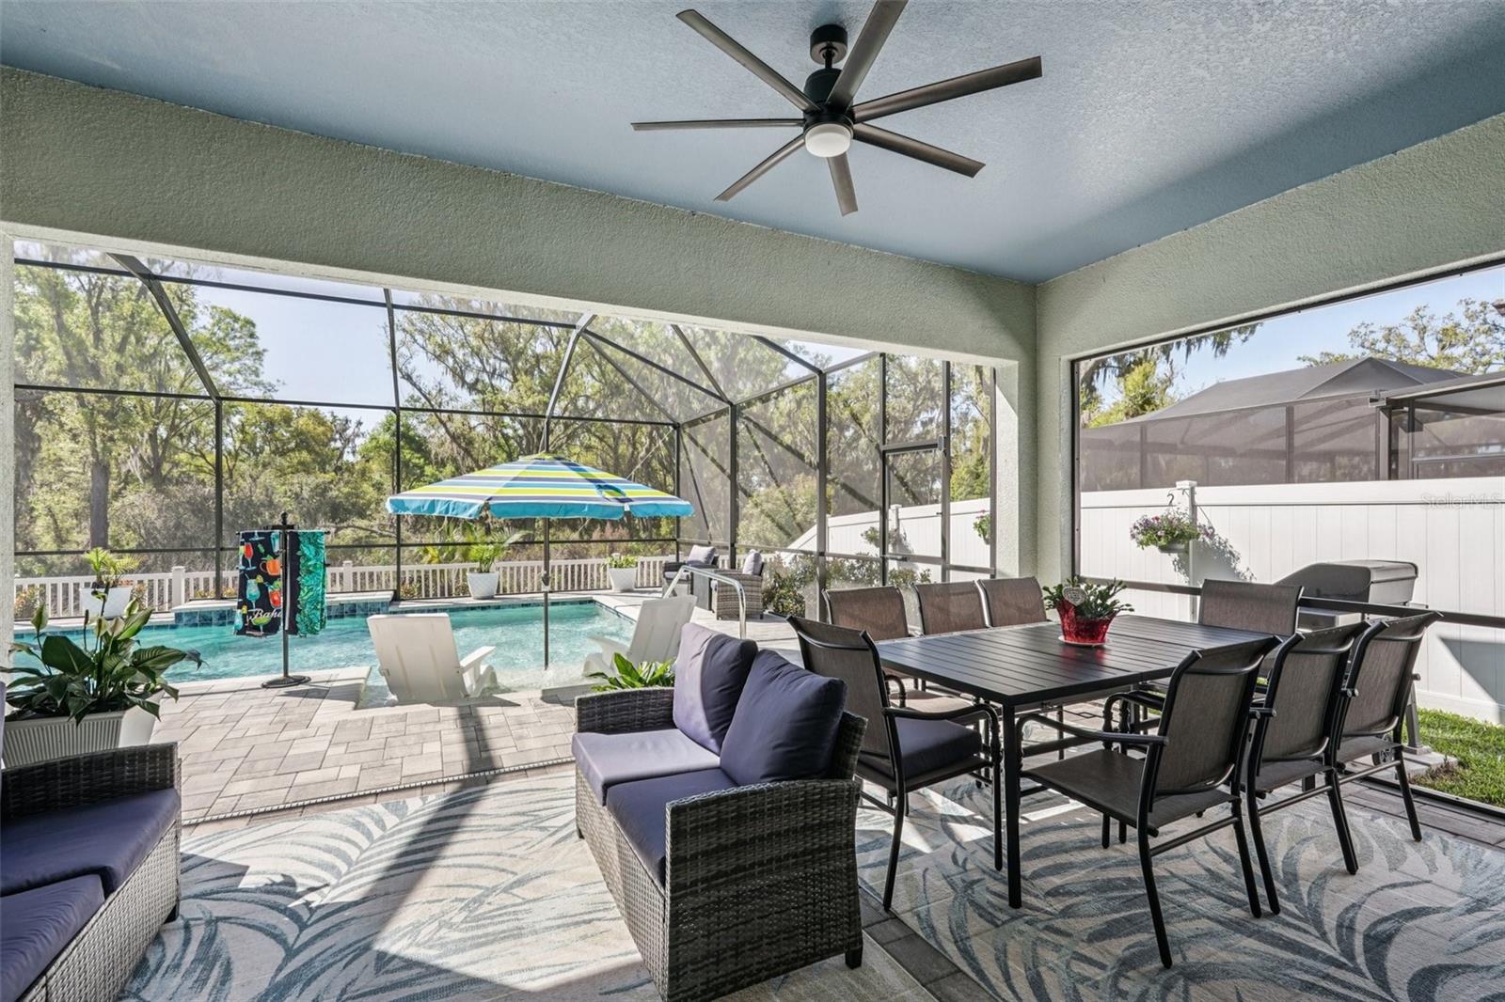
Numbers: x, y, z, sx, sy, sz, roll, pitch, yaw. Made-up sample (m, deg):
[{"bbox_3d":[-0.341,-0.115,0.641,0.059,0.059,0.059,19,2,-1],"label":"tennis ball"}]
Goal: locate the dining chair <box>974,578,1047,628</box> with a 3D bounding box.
[{"bbox_3d":[1.765,0.957,3.988,0.570,0.950,0.660,0,-1,-29],"label":"dining chair"}]

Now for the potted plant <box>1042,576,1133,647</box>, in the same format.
[{"bbox_3d":[1.630,0.522,3.256,0.380,0.330,0.360,0,-1,-27],"label":"potted plant"}]

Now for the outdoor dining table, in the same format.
[{"bbox_3d":[1.617,1.054,3.211,2.135,0.735,0.943,0,-1,-27],"label":"outdoor dining table"}]

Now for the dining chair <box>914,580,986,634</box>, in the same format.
[{"bbox_3d":[1.292,0.956,3.751,0.574,0.962,0.655,0,-1,-24],"label":"dining chair"}]

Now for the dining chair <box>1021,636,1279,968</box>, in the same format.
[{"bbox_3d":[1.377,0.936,2.377,0.570,0.950,0.660,0,-1,-27],"label":"dining chair"}]

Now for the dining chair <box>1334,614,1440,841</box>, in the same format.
[{"bbox_3d":[2.443,0.939,2.886,0.574,0.962,0.655,1,-1,-27],"label":"dining chair"}]

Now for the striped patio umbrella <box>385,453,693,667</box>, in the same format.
[{"bbox_3d":[-1.872,0.610,6.100,2.550,2.100,2.550,0,-1,-26],"label":"striped patio umbrella"}]

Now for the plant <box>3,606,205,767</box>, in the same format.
[{"bbox_3d":[-2.840,0.925,2.950,0.630,0.980,0.580,0,-1,-19],"label":"plant"}]

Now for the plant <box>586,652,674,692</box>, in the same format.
[{"bbox_3d":[-0.570,1.120,3.550,0.550,0.620,0.550,-1,-1,27],"label":"plant"}]

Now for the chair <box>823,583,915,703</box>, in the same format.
[{"bbox_3d":[0.715,0.948,3.383,0.570,0.950,0.660,0,-1,-27],"label":"chair"}]

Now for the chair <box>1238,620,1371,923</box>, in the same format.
[{"bbox_3d":[1.917,0.934,2.622,0.574,0.962,0.655,1,-1,-28],"label":"chair"}]

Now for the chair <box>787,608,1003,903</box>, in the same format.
[{"bbox_3d":[0.545,0.935,2.652,0.655,0.962,0.574,1,-1,-28],"label":"chair"}]

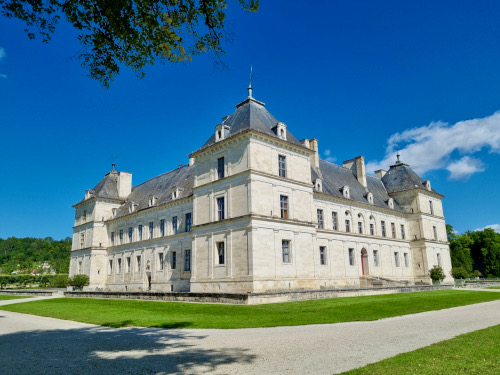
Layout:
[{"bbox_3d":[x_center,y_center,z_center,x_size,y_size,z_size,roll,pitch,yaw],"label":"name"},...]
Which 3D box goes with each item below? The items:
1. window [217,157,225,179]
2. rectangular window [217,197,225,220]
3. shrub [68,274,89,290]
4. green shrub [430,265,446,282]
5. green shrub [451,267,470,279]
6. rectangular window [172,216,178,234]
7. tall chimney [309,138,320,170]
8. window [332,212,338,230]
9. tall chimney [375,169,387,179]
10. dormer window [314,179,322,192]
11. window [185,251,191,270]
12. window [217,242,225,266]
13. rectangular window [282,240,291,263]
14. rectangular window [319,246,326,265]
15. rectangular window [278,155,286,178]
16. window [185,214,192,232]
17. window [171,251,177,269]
[{"bbox_3d":[-3.423,-2.340,45.542,0.250,2.633,1.259,12,-19,-42],"label":"window"},{"bbox_3d":[-3.352,2.525,44.327,0.250,2.674,1.280,12,-19,-42],"label":"rectangular window"},{"bbox_3d":[-24.140,13.462,53.321,2.300,2.100,2.400,12,-19,-42],"label":"shrub"},{"bbox_3d":[26.022,11.857,51.892,2.000,2.200,2.000,12,-19,-42],"label":"green shrub"},{"bbox_3d":[31.200,12.643,55.656,2.500,1.700,2.400,12,-19,-42],"label":"green shrub"},{"bbox_3d":[-11.122,5.696,56.326,0.250,2.591,1.301,12,-19,-42],"label":"rectangular window"},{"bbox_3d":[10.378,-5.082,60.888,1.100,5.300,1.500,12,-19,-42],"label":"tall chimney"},{"bbox_3d":[12.416,4.965,55.122,1.280,2.685,0.250,12,-19,-42],"label":"window"},{"bbox_3d":[27.606,-2.401,79.008,1.700,2.400,1.600,12,-19,-42],"label":"tall chimney"},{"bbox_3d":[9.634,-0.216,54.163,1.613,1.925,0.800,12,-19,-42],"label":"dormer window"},{"bbox_3d":[-8.586,10.185,52.495,0.250,2.768,1.321,12,-19,-42],"label":"window"},{"bbox_3d":[-3.315,7.527,43.117,0.250,2.497,1.446,12,-19,-42],"label":"window"},{"bbox_3d":[4.090,7.288,42.980,1.405,2.497,0.250,12,-19,-42],"label":"rectangular window"},{"bbox_3d":[10.335,9.559,52.626,1.500,2.550,0.280,12,-19,-42],"label":"rectangular window"},{"bbox_3d":[4.023,-2.562,45.801,1.350,2.800,0.280,12,-19,-42],"label":"rectangular window"},{"bbox_3d":[-9.063,5.144,55.110,0.280,2.800,1.500,12,-19,-42],"label":"window"},{"bbox_3d":[-11.018,10.679,55.045,0.250,2.393,1.249,12,-19,-42],"label":"window"}]

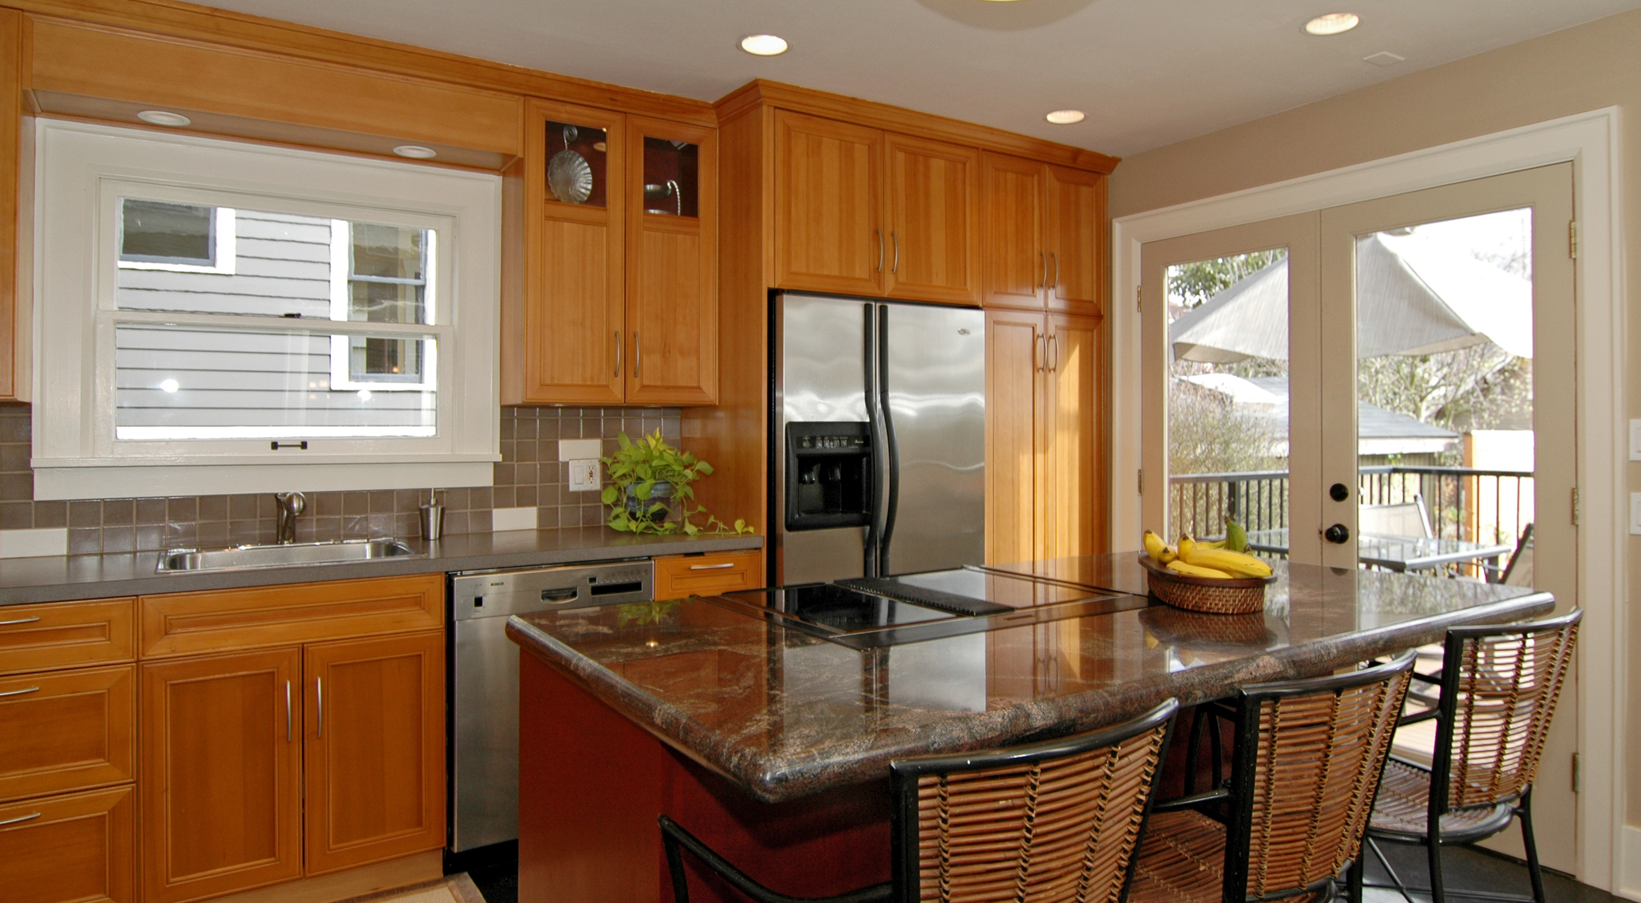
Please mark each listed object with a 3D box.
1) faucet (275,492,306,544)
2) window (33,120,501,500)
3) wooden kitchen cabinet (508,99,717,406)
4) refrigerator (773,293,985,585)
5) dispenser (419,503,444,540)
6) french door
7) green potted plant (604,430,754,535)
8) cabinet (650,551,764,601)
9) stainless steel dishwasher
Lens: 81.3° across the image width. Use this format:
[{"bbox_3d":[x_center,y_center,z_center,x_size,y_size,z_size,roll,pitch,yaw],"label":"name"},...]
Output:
[{"bbox_3d":[-1.591,0.206,2.873,0.084,0.183,0.219,-1,1,-32],"label":"faucet"},{"bbox_3d":[-1.663,-0.406,3.026,1.262,1.068,0.092,-1,1,-32],"label":"window"},{"bbox_3d":[-0.749,-0.659,3.407,0.687,0.993,0.325,-1,1,-32],"label":"wooden kitchen cabinet"},{"bbox_3d":[0.077,0.339,3.664,0.891,1.737,0.738,-1,1,-32],"label":"refrigerator"},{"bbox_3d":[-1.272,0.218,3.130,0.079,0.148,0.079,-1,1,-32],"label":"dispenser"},{"bbox_3d":[1.749,0.184,3.343,0.053,2.034,1.489,-1,1,-32],"label":"french door"},{"bbox_3d":[-0.569,0.107,3.400,0.397,0.354,0.407,-1,1,-32],"label":"green potted plant"},{"bbox_3d":[-0.528,0.709,3.381,0.379,0.774,0.629,-1,1,-32],"label":"cabinet"},{"bbox_3d":[-0.940,0.731,3.104,0.609,0.794,0.606,-1,1,-32],"label":"stainless steel dishwasher"}]

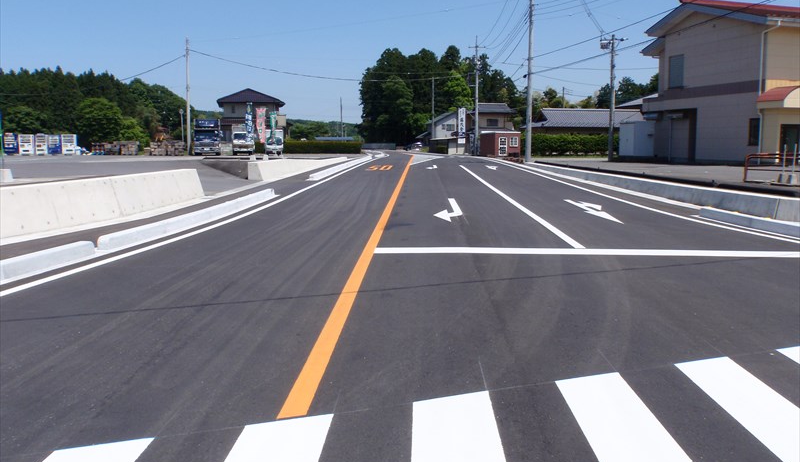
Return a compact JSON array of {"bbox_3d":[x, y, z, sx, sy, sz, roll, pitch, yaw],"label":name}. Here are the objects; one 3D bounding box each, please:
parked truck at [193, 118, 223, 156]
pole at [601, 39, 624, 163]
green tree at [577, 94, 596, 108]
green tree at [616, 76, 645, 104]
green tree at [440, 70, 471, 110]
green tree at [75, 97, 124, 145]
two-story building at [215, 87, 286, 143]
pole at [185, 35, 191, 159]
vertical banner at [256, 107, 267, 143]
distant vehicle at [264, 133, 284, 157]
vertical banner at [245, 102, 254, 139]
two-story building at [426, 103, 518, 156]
[{"bbox_3d":[-17.872,-8.679,60.236,2.400,3.160,7.000,-2,8,-16],"label":"parked truck"},{"bbox_3d":[13.867,-8.609,42.227,1.500,8.040,0.800,0,8,0],"label":"pole"},{"bbox_3d":[25.468,-14.950,88.778,3.400,7.674,3.400,2,8,16],"label":"green tree"},{"bbox_3d":[34.892,-18.018,98.441,5.000,11.012,5.000,3,9,19],"label":"green tree"},{"bbox_3d":[8.747,-18.300,98.436,5.500,12.090,5.500,0,8,0],"label":"green tree"},{"bbox_3d":[-31.174,-10.901,67.133,5.300,5.787,5.200,-4,9,-24],"label":"green tree"},{"bbox_3d":[-17.758,-13.400,77.907,8.400,7.480,8.500,-1,8,-9],"label":"two-story building"},{"bbox_3d":[-18.025,-11.402,54.968,0.400,9.770,0.400,0,8,0],"label":"pole"},{"bbox_3d":[-7.015,-5.328,32.776,0.550,1.775,0.120,-2,8,-12],"label":"vertical banner"},{"bbox_3d":[-10.952,-7.766,56.469,1.620,2.160,3.900,-1,8,-11],"label":"distant vehicle"},{"bbox_3d":[-7.114,-5.125,30.589,0.500,1.870,0.120,-2,8,-13],"label":"vertical banner"},{"bbox_3d":[8.951,-12.840,81.010,11.200,6.140,8.500,1,8,6],"label":"two-story building"}]

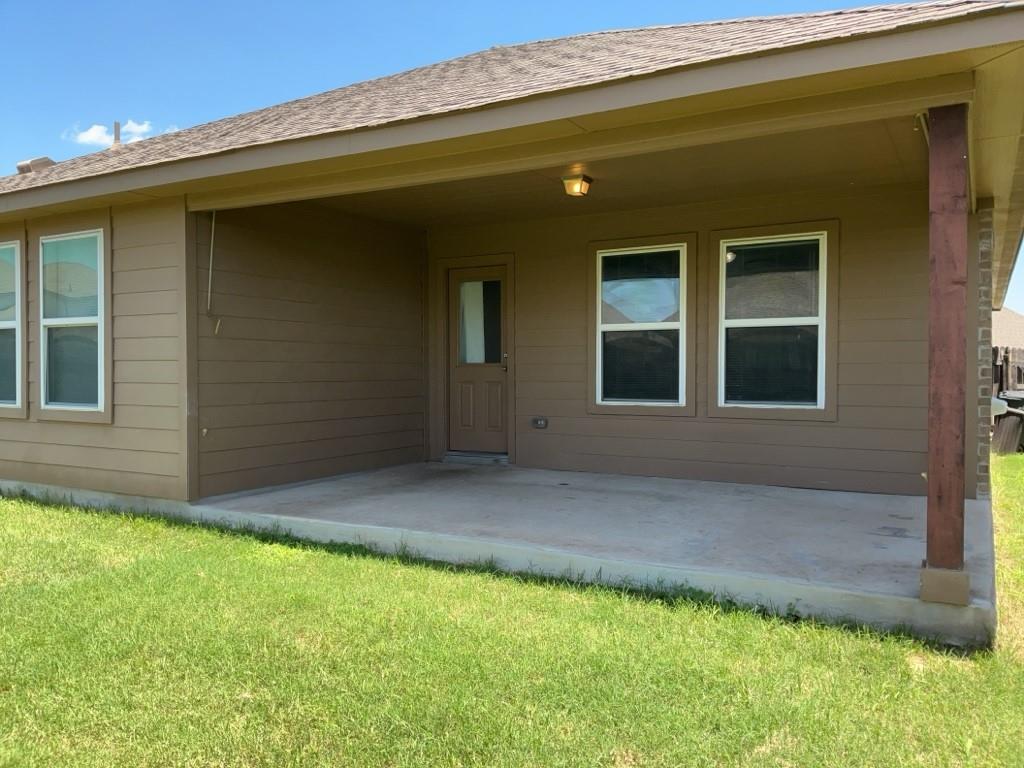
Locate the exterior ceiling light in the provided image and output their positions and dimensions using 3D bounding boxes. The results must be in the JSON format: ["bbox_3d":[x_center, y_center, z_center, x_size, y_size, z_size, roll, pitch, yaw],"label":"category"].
[{"bbox_3d":[0.506,-1.538,6.285,0.205,0.133,0.205,1,1,30],"label":"exterior ceiling light"}]

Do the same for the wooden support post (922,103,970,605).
[{"bbox_3d":[1.928,-0.126,3.531,0.181,2.157,0.179,1,1,30],"label":"wooden support post"}]

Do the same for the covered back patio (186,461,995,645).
[{"bbox_3d":[0.592,0.983,6.093,5.265,0.163,3.211,1,1,30],"label":"covered back patio"}]

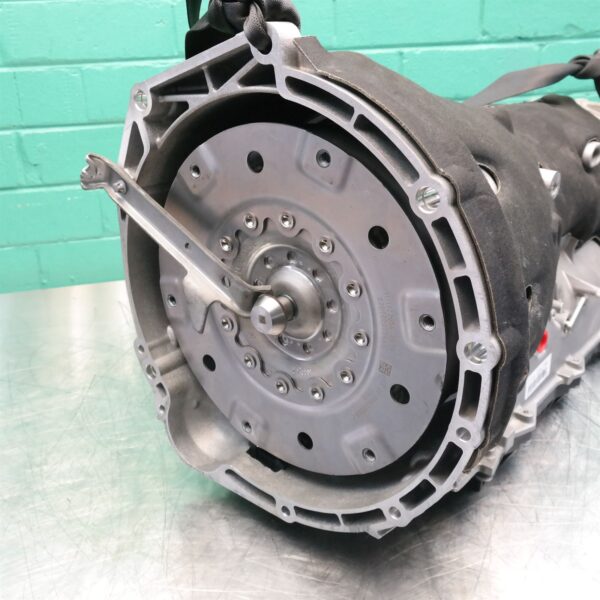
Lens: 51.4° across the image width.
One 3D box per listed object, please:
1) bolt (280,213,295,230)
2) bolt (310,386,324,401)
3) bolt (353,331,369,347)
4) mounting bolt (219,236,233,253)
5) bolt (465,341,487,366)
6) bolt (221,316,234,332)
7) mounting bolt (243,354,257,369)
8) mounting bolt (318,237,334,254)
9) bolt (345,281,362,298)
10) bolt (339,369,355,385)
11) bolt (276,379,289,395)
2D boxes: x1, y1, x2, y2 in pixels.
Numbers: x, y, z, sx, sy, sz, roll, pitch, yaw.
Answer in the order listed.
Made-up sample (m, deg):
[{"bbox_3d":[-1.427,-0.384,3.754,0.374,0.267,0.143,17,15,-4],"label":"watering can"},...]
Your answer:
[{"bbox_3d":[-0.009,-0.057,0.453,0.012,0.012,0.007,10,24,38],"label":"bolt"},{"bbox_3d":[0.014,0.073,0.488,0.012,0.012,0.007,10,24,38],"label":"bolt"},{"bbox_3d":[0.043,0.028,0.443,0.012,0.012,0.007,10,24,38],"label":"bolt"},{"bbox_3d":[-0.059,-0.045,0.501,0.012,0.012,0.007,10,24,38],"label":"mounting bolt"},{"bbox_3d":[0.102,0.031,0.361,0.015,0.015,0.010,10,24,38],"label":"bolt"},{"bbox_3d":[-0.062,0.021,0.531,0.012,0.012,0.007,10,24,38],"label":"bolt"},{"bbox_3d":[-0.042,0.052,0.527,0.012,0.012,0.007,10,24,38],"label":"mounting bolt"},{"bbox_3d":[0.019,-0.038,0.437,0.012,0.012,0.007,10,24,38],"label":"mounting bolt"},{"bbox_3d":[0.037,-0.007,0.434,0.012,0.012,0.007,10,24,38],"label":"bolt"},{"bbox_3d":[0.035,0.057,0.463,0.012,0.012,0.007,10,24,38],"label":"bolt"},{"bbox_3d":[-0.014,0.071,0.512,0.012,0.012,0.007,10,24,38],"label":"bolt"}]

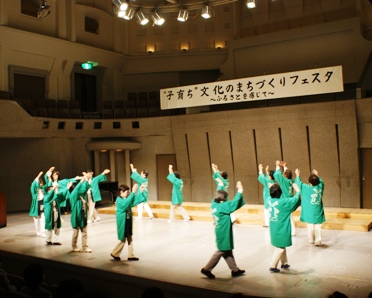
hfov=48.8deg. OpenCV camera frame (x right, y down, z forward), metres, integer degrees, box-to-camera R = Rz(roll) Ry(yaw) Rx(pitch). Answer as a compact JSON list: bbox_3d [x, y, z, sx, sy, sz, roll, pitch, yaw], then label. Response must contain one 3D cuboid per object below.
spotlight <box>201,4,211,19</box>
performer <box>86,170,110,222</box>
[{"bbox_3d":[0.504,-3.546,10.600,0.250,0.290,0.250,-2,-16,7],"label":"spotlight"},{"bbox_3d":[-2.803,1.489,13.000,0.850,1.680,0.500,-2,1,14],"label":"performer"}]

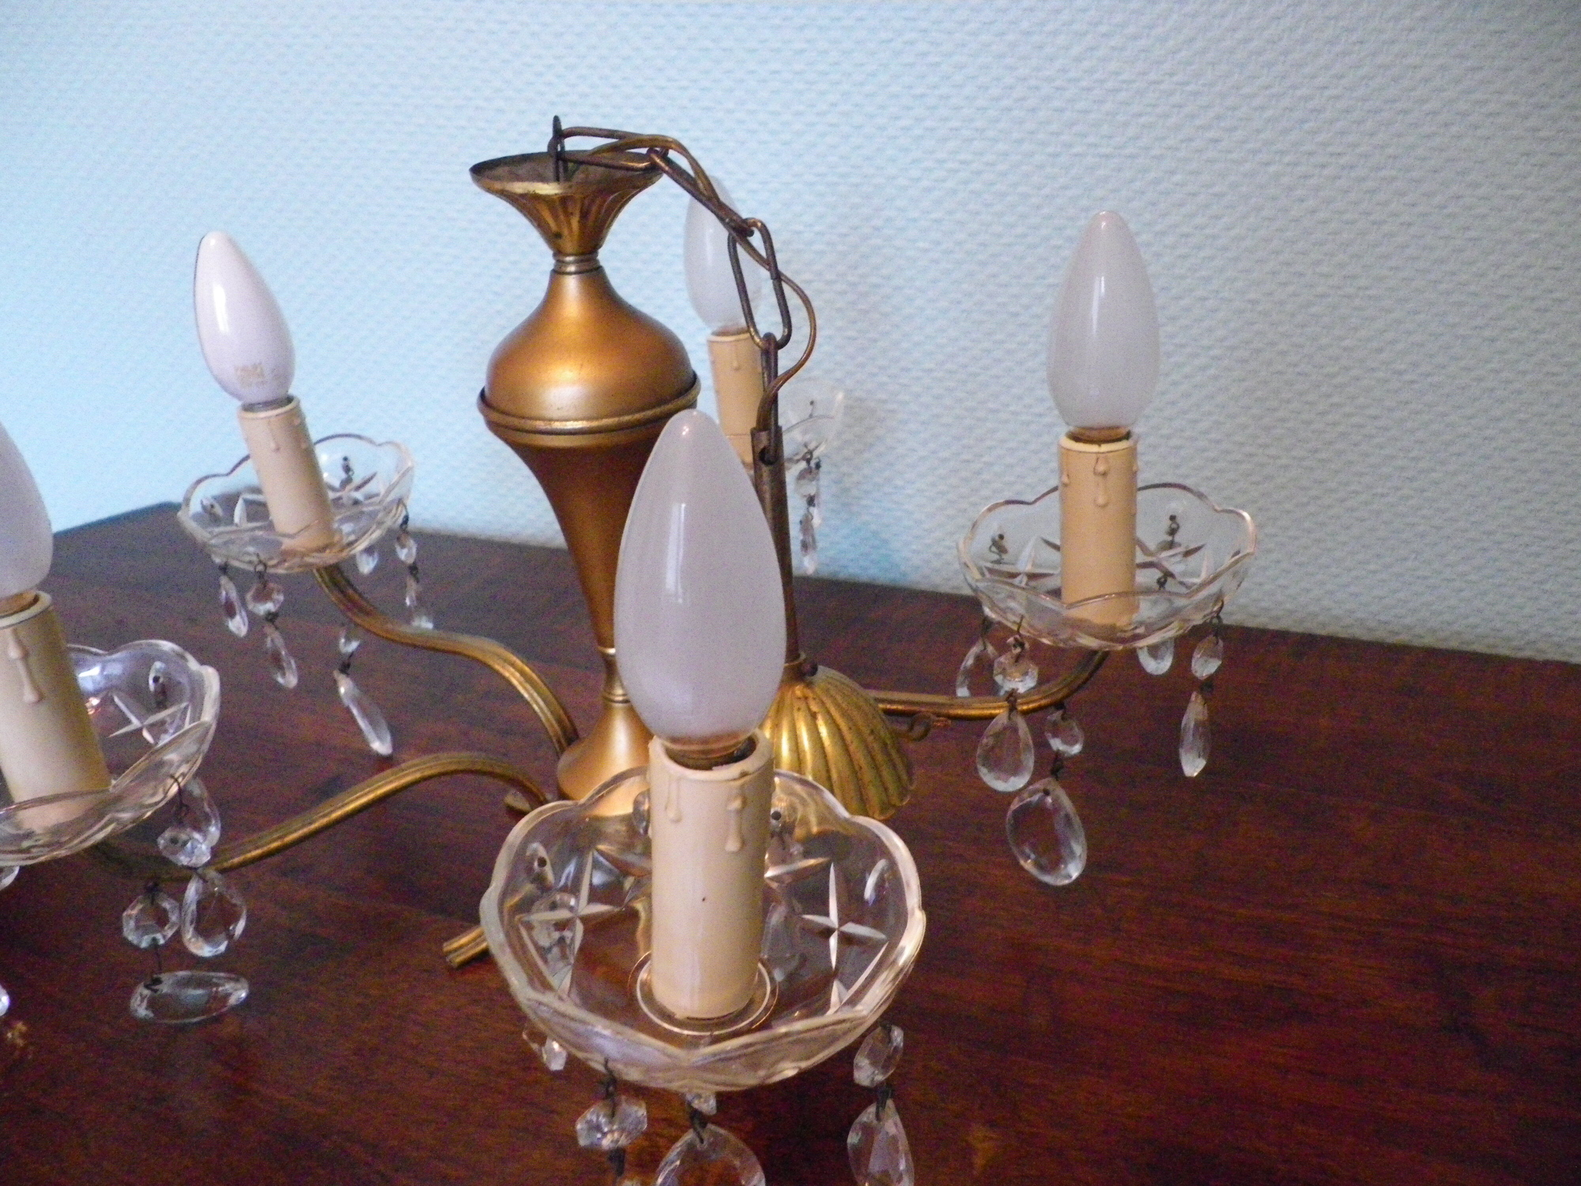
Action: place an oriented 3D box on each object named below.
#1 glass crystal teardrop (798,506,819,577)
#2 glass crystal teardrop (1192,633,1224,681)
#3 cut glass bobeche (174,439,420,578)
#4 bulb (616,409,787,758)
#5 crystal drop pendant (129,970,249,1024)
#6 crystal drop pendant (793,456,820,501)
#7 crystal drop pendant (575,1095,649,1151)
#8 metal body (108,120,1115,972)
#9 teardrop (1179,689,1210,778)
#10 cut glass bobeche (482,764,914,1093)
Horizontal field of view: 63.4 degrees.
[{"bbox_3d":[0.009,-0.024,0.608,0.009,0.035,0.018,3,25,10],"label":"glass crystal teardrop"},{"bbox_3d":[0.139,0.021,0.427,0.015,0.017,0.009,-21,31,-35],"label":"glass crystal teardrop"},{"bbox_3d":[-0.215,-0.034,0.570,0.100,0.036,0.100,-5,29,2],"label":"cut glass bobeche"},{"bbox_3d":[-0.018,0.004,0.262,0.035,0.087,0.035,-1,23,0],"label":"bulb"},{"bbox_3d":[-0.194,0.130,0.412,0.039,0.011,0.023,-5,25,-8],"label":"crystal drop pendant"},{"bbox_3d":[0.008,-0.052,0.596,0.009,0.018,0.015,16,30,32],"label":"crystal drop pendant"},{"bbox_3d":[-0.037,0.109,0.264,0.015,0.015,0.009,-6,25,-10],"label":"crystal drop pendant"},{"bbox_3d":[-0.054,-0.025,0.444,0.350,0.262,0.370,-1,25,0],"label":"metal body"},{"bbox_3d":[0.138,0.048,0.438,0.011,0.036,0.018,12,28,27],"label":"teardrop"},{"bbox_3d":[-0.019,0.081,0.294,0.100,0.036,0.100,0,23,-1],"label":"cut glass bobeche"}]

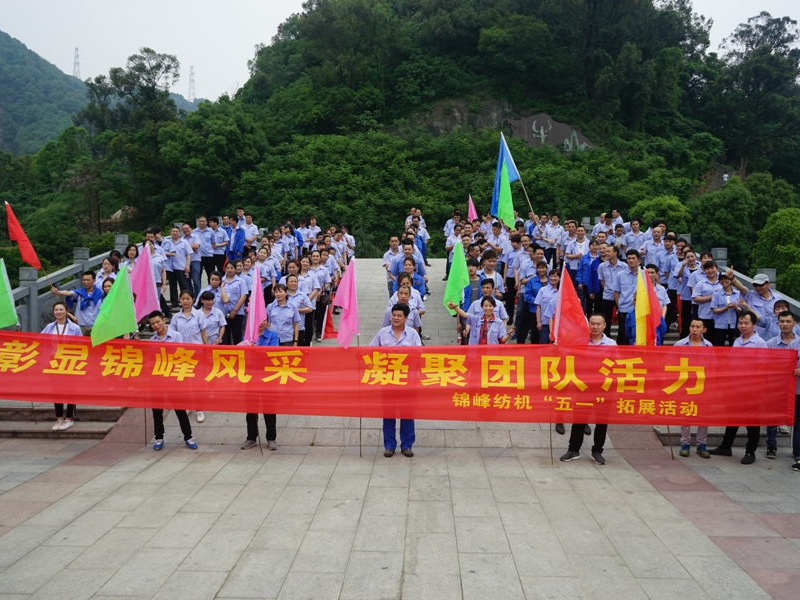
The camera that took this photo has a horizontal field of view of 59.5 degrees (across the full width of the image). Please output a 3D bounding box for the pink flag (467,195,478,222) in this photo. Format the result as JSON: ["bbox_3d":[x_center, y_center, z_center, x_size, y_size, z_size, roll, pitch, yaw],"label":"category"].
[{"bbox_3d":[1.817,-2.188,17.300,0.360,0.900,0.200,0,3,0],"label":"pink flag"}]

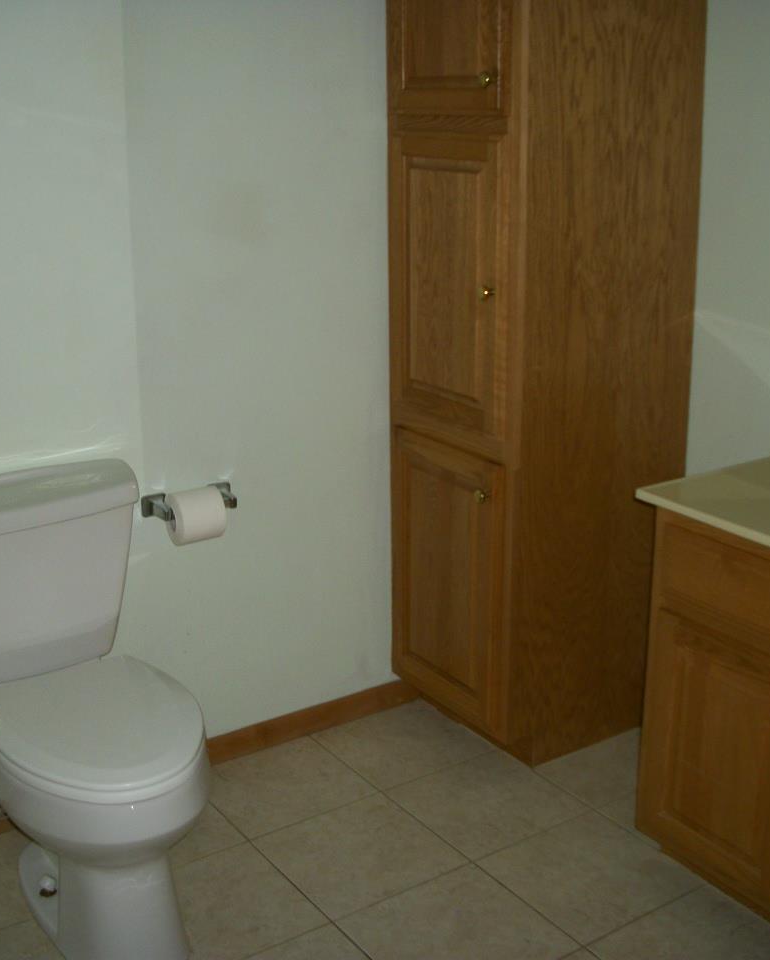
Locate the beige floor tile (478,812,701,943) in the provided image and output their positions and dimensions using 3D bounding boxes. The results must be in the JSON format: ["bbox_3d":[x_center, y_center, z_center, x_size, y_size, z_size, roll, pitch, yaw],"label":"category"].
[{"bbox_3d":[0.411,0.801,2.390,0.330,0.010,0.330,-11,19,-32],"label":"beige floor tile"}]

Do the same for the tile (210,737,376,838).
[{"bbox_3d":[-0.234,0.706,2.743,0.330,0.010,0.325,-11,19,-32],"label":"tile"}]

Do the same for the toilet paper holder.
[{"bbox_3d":[-0.417,0.051,2.591,0.212,0.050,0.075,-11,19,-32],"label":"toilet paper holder"}]

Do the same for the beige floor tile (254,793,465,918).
[{"bbox_3d":[-0.052,0.780,2.480,0.330,0.010,0.330,-11,19,-32],"label":"beige floor tile"}]

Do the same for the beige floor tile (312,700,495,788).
[{"bbox_3d":[0.043,0.651,2.921,0.330,0.010,0.325,-11,19,-32],"label":"beige floor tile"}]

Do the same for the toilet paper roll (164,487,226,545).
[{"bbox_3d":[-0.410,0.079,2.566,0.100,0.112,0.112,-11,19,-32],"label":"toilet paper roll"}]

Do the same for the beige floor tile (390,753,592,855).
[{"bbox_3d":[0.226,0.726,2.657,0.330,0.010,0.330,-11,19,-32],"label":"beige floor tile"}]

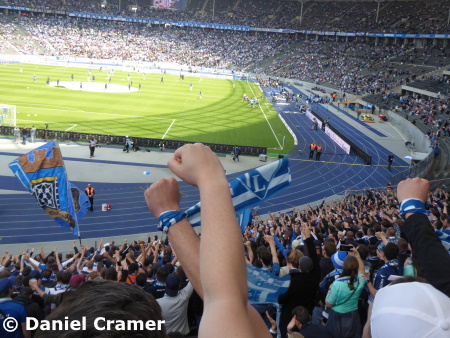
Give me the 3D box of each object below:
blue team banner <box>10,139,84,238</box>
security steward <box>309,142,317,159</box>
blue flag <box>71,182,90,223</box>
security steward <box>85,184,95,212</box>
[{"bbox_3d":[-7.022,0.796,20.700,2.400,3.700,0.800,-14,3,-19],"label":"blue team banner"},{"bbox_3d":[9.347,-2.023,55.773,0.580,1.790,0.380,6,14,7],"label":"security steward"},{"bbox_3d":[-4.961,1.146,17.800,0.750,1.350,0.350,1,14,-16],"label":"blue flag"},{"bbox_3d":[-8.649,1.882,33.500,0.580,1.800,0.380,0,14,-17],"label":"security steward"}]

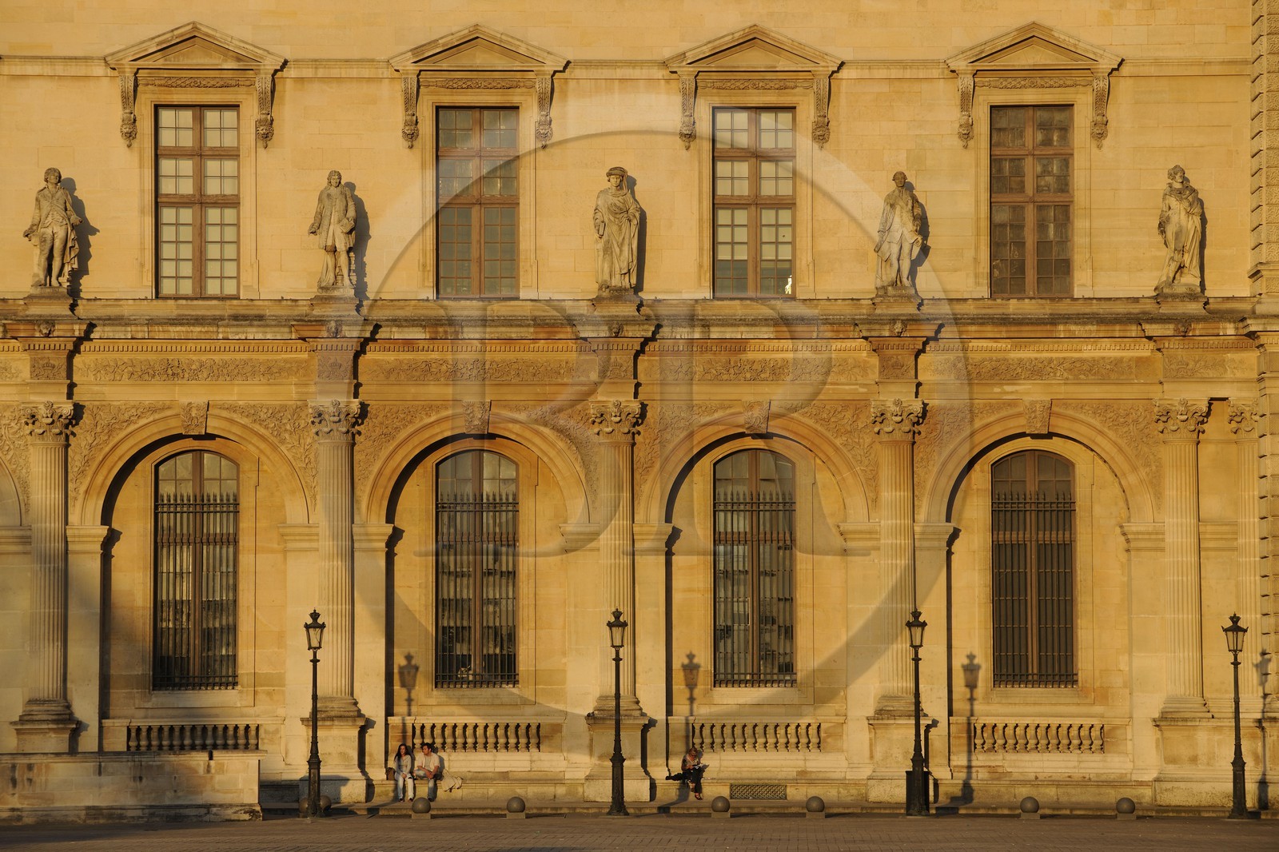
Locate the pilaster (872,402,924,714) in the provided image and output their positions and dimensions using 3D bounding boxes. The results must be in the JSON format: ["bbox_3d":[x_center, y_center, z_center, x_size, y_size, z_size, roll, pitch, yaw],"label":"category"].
[{"bbox_3d":[5.749,2.895,118.338,1.180,7.034,0.500,0,-3,-3],"label":"pilaster"}]

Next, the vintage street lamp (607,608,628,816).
[{"bbox_3d":[-0.459,5.971,111.267,0.439,4.343,0.440,0,-3,-3],"label":"vintage street lamp"}]

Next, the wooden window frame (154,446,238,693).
[{"bbox_3d":[-9.993,3.247,120.057,1.945,5.459,0.200,0,-3,-1],"label":"wooden window frame"}]

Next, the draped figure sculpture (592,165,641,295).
[{"bbox_3d":[-0.504,-4.422,120.661,1.075,2.929,0.800,0,-3,-1],"label":"draped figure sculpture"}]

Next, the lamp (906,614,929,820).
[{"bbox_3d":[5.891,6.068,112.973,0.470,4.384,0.470,0,-3,0],"label":"lamp"}]

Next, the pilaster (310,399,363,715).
[{"bbox_3d":[-6.694,2.892,117.774,1.169,6.978,0.500,0,-3,-3],"label":"pilaster"}]

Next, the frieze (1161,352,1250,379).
[{"bbox_3d":[12.696,-1.354,119.376,1.997,0.606,0.150,0,-3,-1],"label":"frieze"}]

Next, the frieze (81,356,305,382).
[{"bbox_3d":[-10.035,-1.265,119.423,5.170,0.606,0.150,0,-3,-1],"label":"frieze"}]

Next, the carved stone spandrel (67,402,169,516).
[{"bbox_3d":[-11.294,0.714,115.456,2.207,2.465,0.200,0,-3,0],"label":"carved stone spandrel"}]

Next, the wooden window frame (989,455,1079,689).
[{"bbox_3d":[9.021,3.257,121.913,1.923,5.417,0.300,0,-3,-1],"label":"wooden window frame"}]

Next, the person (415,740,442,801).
[{"bbox_3d":[-4.686,7.675,118.411,0.644,1.318,0.750,-1,-3,7],"label":"person"}]

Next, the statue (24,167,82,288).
[{"bbox_3d":[-13.130,-4.434,119.148,1.249,2.713,0.800,0,-3,-9],"label":"statue"}]

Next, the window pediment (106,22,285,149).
[{"bbox_3d":[-10.009,-7.694,120.186,4.079,2.875,0.580,0,-3,-1],"label":"window pediment"}]

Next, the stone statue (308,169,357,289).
[{"bbox_3d":[-6.867,-4.404,119.258,1.095,2.693,0.750,0,-3,-1],"label":"stone statue"}]

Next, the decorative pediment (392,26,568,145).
[{"bbox_3d":[-3.598,-7.583,119.153,3.955,2.762,0.550,0,-3,-3],"label":"decorative pediment"}]

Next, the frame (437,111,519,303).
[{"bbox_3d":[-3.692,-5.102,121.504,1.892,4.328,0.200,0,-3,0],"label":"frame"}]

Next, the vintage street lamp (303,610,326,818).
[{"bbox_3d":[-6.904,6.125,113.347,0.478,4.424,0.480,0,-3,-1],"label":"vintage street lamp"}]

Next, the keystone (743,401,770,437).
[{"bbox_3d":[2.650,-0.158,120.257,0.586,0.812,0.400,0,-3,0],"label":"keystone"}]

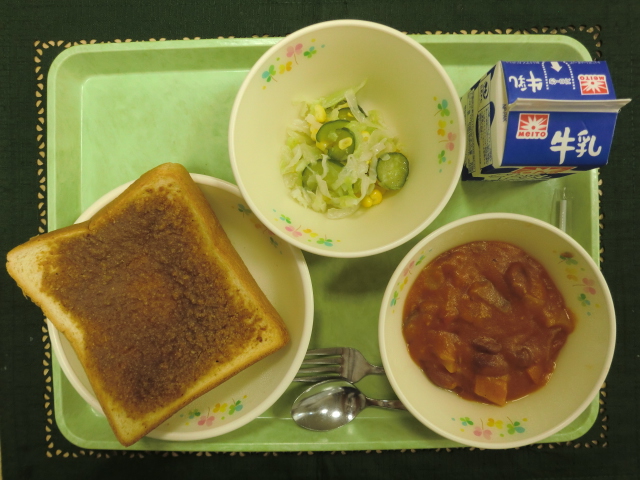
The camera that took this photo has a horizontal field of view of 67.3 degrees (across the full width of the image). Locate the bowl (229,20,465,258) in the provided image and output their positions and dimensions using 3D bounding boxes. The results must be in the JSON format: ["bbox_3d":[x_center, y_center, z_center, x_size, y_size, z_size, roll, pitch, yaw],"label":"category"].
[{"bbox_3d":[0.015,-0.058,0.302,0.134,0.060,0.134,0,91,1],"label":"bowl"}]

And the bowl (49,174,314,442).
[{"bbox_3d":[-0.086,0.042,0.317,0.166,0.035,0.166,0,91,1],"label":"bowl"}]

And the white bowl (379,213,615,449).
[{"bbox_3d":[0.100,0.051,0.302,0.134,0.061,0.134,0,91,1],"label":"white bowl"}]

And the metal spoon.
[{"bbox_3d":[0.065,0.116,0.325,0.168,0.020,0.035,2,91,1],"label":"metal spoon"}]

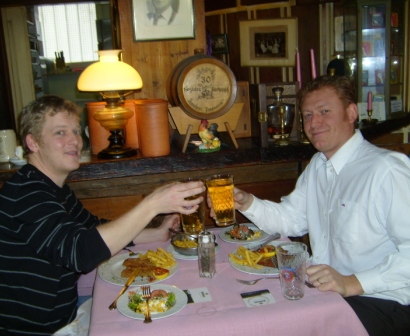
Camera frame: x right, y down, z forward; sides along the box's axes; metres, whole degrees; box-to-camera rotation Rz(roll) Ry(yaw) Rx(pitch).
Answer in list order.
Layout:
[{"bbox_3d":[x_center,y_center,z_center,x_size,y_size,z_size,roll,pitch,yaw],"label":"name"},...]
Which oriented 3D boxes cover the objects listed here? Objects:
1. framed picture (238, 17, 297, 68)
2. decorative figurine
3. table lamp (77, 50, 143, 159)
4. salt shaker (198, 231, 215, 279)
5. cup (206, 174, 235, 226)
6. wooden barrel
[{"bbox_3d":[0.386,-0.762,2.750,0.355,0.280,0.025,2,14,19],"label":"framed picture"},{"bbox_3d":[0.018,-0.141,1.984,0.105,0.135,0.068,-7,14,-19],"label":"decorative figurine"},{"bbox_3d":[-0.393,-0.280,1.955,0.277,0.432,0.277,-4,13,-8],"label":"table lamp"},{"bbox_3d":[0.005,0.275,1.460,0.047,0.149,0.047,1,14,17],"label":"salt shaker"},{"bbox_3d":[0.049,0.100,1.400,0.083,0.148,0.083,-7,13,2],"label":"cup"},{"bbox_3d":[-0.018,-0.367,2.080,0.300,0.300,0.320,-5,13,-11],"label":"wooden barrel"}]

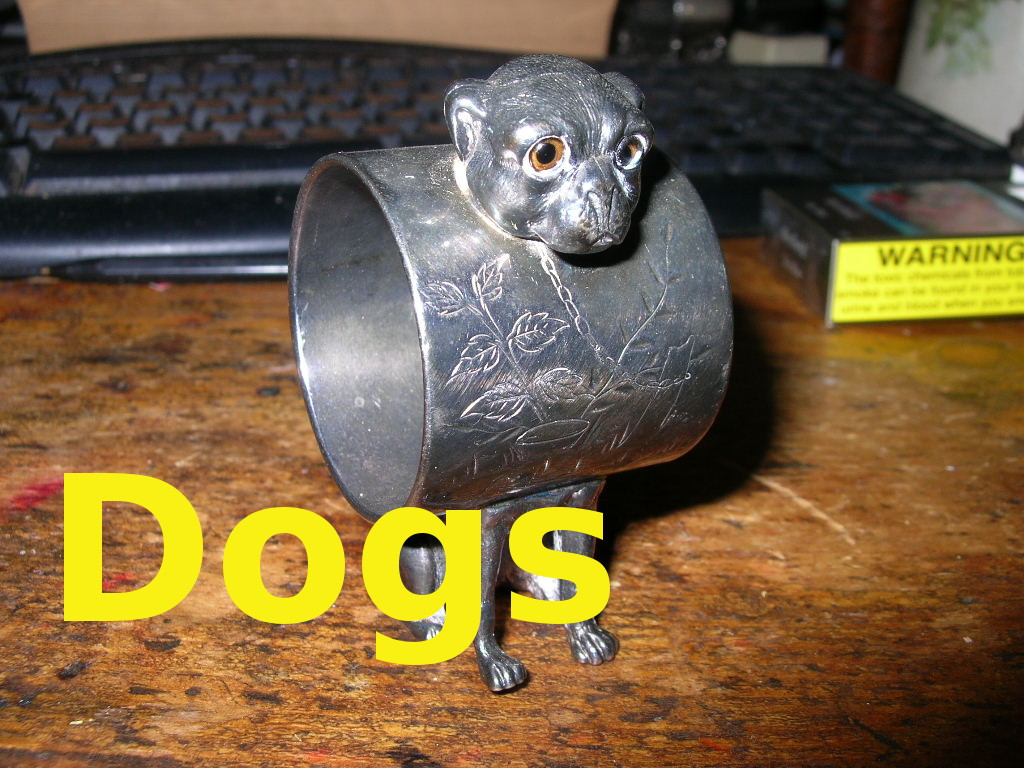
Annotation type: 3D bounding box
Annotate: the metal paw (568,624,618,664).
[{"bbox_3d":[0.010,0.034,0.144,0.005,0.004,0.006,-10,24,-23],"label":"metal paw"}]

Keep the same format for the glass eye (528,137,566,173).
[{"bbox_3d":[0.004,-0.024,0.109,0.004,0.004,0.003,-5,23,-17],"label":"glass eye"}]

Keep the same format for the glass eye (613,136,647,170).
[{"bbox_3d":[0.013,-0.025,0.114,0.004,0.004,0.003,-14,27,-35],"label":"glass eye"}]

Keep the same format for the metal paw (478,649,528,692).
[{"bbox_3d":[-0.002,0.037,0.139,0.005,0.004,0.006,-11,25,-25],"label":"metal paw"}]

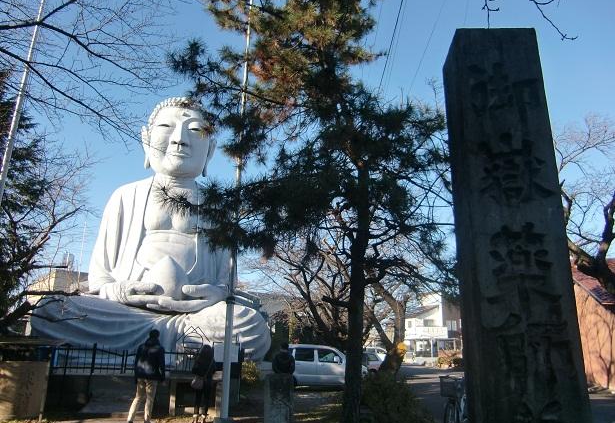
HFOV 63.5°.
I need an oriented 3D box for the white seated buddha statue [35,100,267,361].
[{"bbox_3d":[-8.033,0.238,28.763,12.200,16.300,9.000,9,-18,-25],"label":"white seated buddha statue"}]

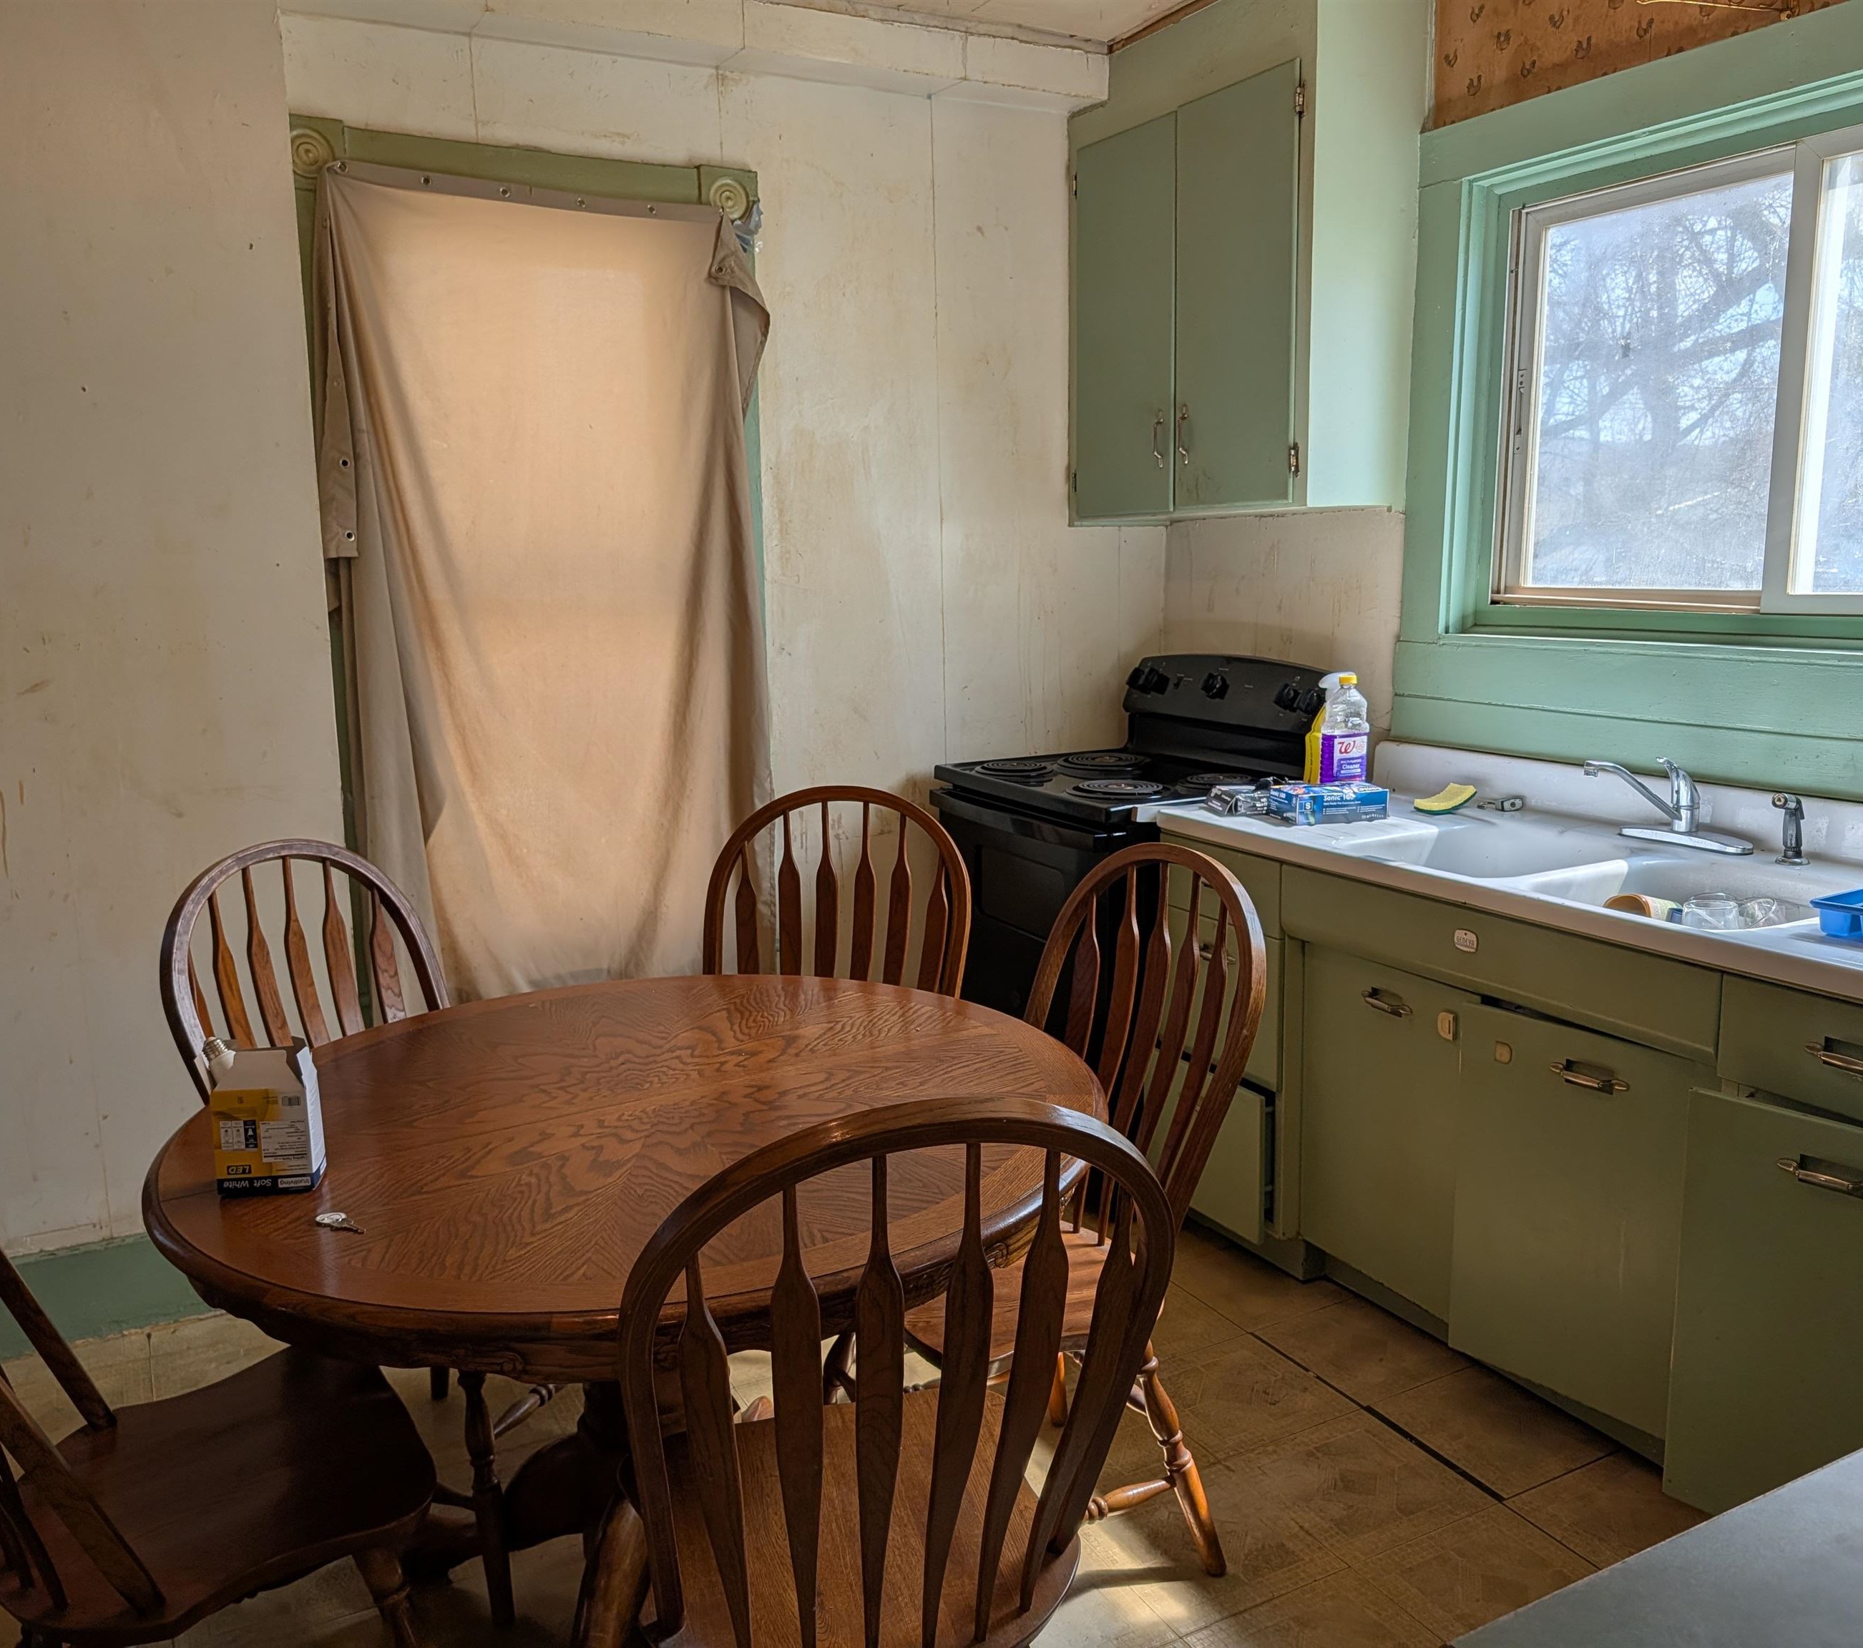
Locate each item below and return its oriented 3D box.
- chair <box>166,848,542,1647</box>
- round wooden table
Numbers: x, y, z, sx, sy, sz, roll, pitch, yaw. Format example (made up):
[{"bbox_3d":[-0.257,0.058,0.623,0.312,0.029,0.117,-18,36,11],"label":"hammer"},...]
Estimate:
[{"bbox_3d":[-0.783,0.559,2.389,0.600,1.050,0.500,4,12,28],"label":"chair"},{"bbox_3d":[-0.373,0.741,2.153,1.235,0.762,1.235,-7,12,-28],"label":"round wooden table"}]

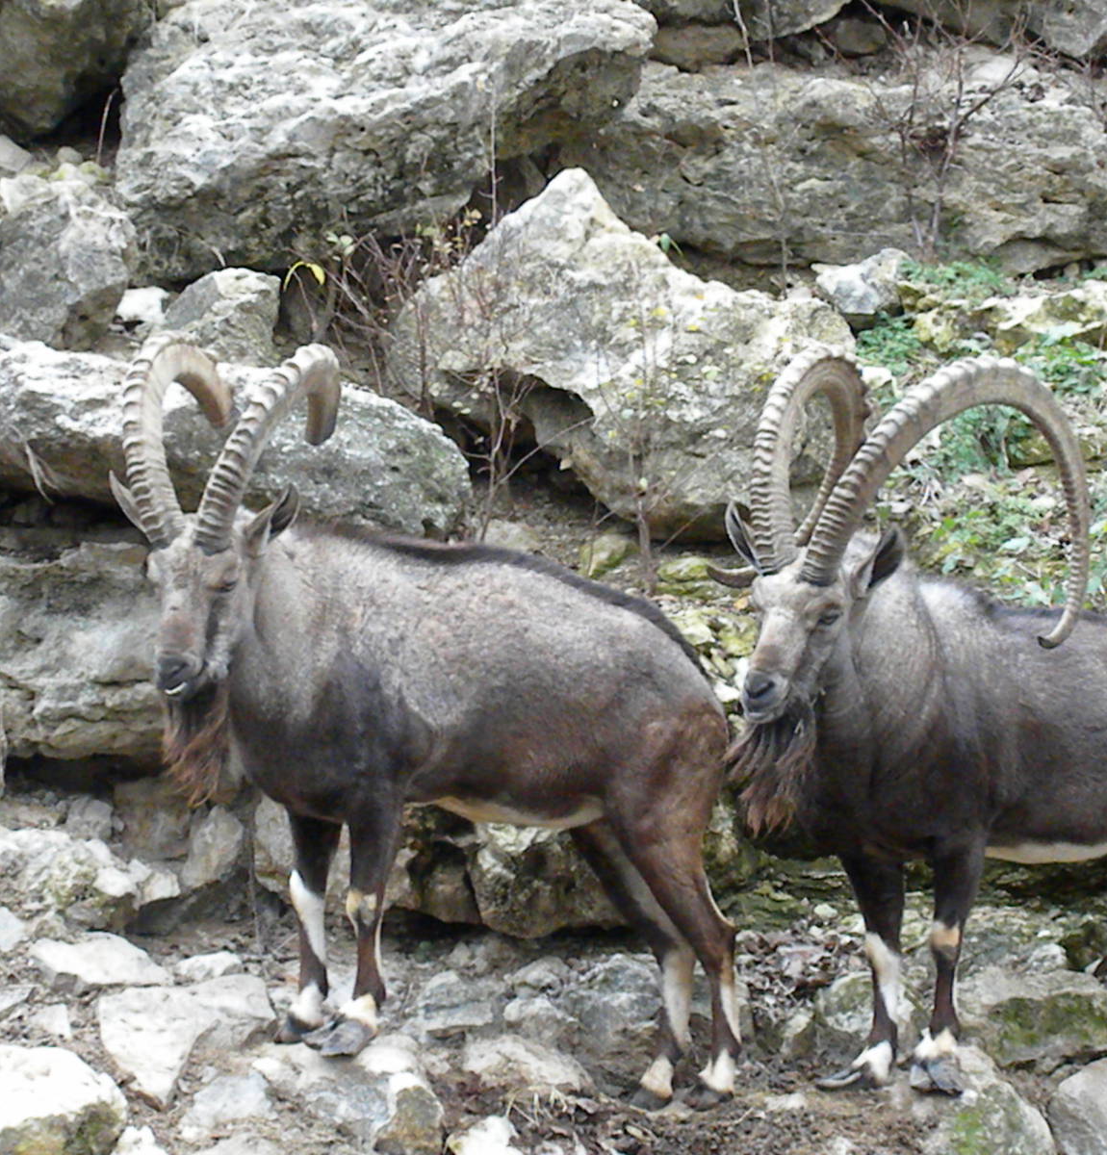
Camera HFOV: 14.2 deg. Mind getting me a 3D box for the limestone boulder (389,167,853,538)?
[{"bbox_3d":[0.129,-0.427,8.600,0.880,0.660,0.600,0,6,0],"label":"limestone boulder"}]

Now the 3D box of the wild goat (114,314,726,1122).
[{"bbox_3d":[-0.203,0.225,7.200,1.040,1.210,0.420,-3,7,-29],"label":"wild goat"}]

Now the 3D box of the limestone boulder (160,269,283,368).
[{"bbox_3d":[-0.651,-0.502,8.700,0.240,0.200,0.220,0,6,0],"label":"limestone boulder"}]

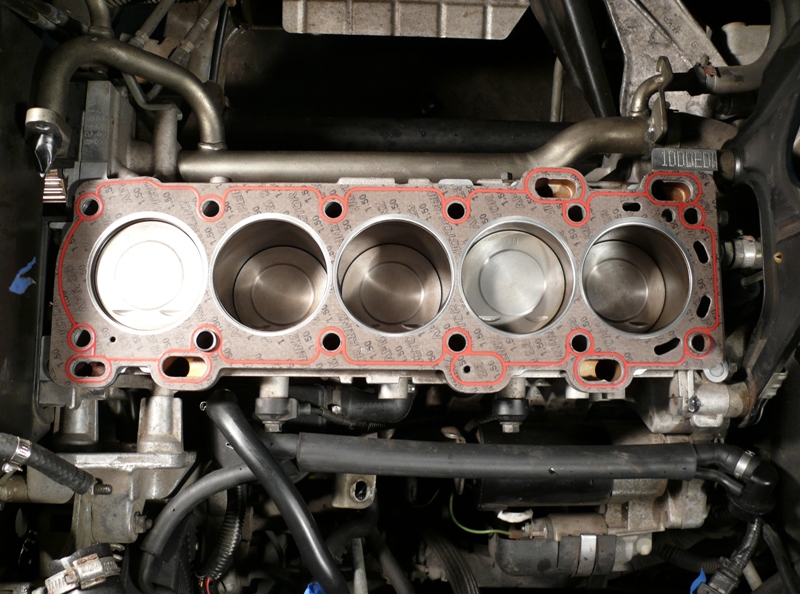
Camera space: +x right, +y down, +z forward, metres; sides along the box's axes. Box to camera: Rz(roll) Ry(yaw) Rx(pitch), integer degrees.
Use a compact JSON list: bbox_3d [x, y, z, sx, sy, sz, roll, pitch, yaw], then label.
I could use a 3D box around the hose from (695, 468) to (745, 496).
[{"bbox_3d":[0.272,0.156,0.689,0.045,0.018,0.013,18,81,1],"label":"hose"}]

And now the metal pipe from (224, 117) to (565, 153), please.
[{"bbox_3d":[-0.003,-0.168,0.855,0.368,0.046,0.043,1,81,-2],"label":"metal pipe"}]

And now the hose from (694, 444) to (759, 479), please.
[{"bbox_3d":[0.275,0.137,0.680,0.055,0.024,0.022,14,81,0],"label":"hose"}]

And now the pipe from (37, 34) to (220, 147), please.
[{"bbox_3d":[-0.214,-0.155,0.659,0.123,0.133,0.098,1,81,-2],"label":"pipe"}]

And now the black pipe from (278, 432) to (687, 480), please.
[{"bbox_3d":[0.080,0.132,0.662,0.335,0.044,0.038,1,81,-2],"label":"black pipe"}]

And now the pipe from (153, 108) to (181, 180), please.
[{"bbox_3d":[-0.209,-0.133,0.715,0.022,0.020,0.065,1,81,-2],"label":"pipe"}]

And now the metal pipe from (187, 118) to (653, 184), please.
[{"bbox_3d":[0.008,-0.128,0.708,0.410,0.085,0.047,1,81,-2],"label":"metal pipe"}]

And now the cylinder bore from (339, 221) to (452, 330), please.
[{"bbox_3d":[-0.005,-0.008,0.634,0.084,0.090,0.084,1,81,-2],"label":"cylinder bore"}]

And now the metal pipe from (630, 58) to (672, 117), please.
[{"bbox_3d":[0.206,-0.172,0.662,0.031,0.037,0.040,1,81,-2],"label":"metal pipe"}]

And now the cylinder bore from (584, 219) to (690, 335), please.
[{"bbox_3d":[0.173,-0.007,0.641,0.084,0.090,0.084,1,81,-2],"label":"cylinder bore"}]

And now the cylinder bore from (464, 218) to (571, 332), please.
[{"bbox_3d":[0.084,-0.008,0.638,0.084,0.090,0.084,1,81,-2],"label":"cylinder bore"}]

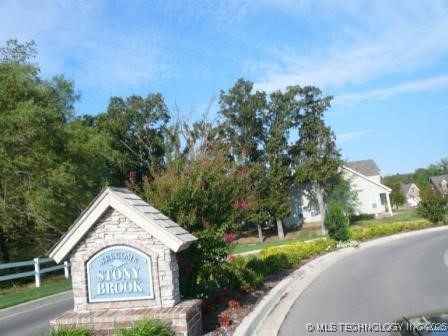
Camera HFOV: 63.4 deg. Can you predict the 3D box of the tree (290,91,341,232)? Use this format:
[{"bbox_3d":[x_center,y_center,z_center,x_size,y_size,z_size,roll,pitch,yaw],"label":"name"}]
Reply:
[{"bbox_3d":[5.401,-0.492,21.653,3.100,8.900,3.100,-6,-8,0],"label":"tree"}]

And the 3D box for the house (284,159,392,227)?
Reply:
[{"bbox_3d":[12.902,3.225,46.727,10.800,7.200,11.500,-6,-8,-5],"label":"house"}]

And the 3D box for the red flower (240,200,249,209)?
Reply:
[{"bbox_3d":[0.393,0.700,6.954,0.160,0.160,0.160,-6,-8,0],"label":"red flower"}]

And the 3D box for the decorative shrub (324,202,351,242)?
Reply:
[{"bbox_3d":[5.139,2.460,16.655,1.100,1.700,1.100,-6,-8,0],"label":"decorative shrub"}]

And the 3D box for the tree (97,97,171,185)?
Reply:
[{"bbox_3d":[-6.115,0.631,25.555,5.200,10.400,5.200,-6,-8,0],"label":"tree"}]

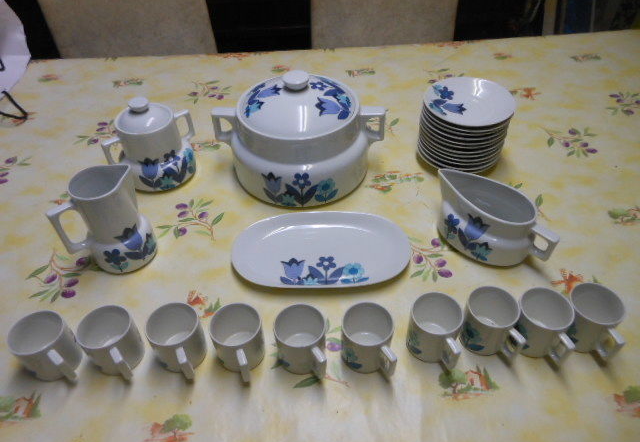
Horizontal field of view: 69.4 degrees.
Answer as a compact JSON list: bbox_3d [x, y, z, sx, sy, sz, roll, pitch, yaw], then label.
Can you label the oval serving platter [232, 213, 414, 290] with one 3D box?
[{"bbox_3d":[0.002,0.044,0.641,0.243,0.024,0.142,-1,45,1],"label":"oval serving platter"}]

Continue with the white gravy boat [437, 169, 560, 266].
[{"bbox_3d":[0.236,-0.005,0.643,0.180,0.080,0.095,32,54,29],"label":"white gravy boat"}]

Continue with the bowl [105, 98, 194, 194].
[{"bbox_3d":[-0.275,-0.134,0.754,0.147,0.131,0.120,-30,51,-25],"label":"bowl"}]

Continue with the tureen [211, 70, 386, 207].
[{"bbox_3d":[-0.034,-0.160,0.749,0.280,0.162,0.235,0,45,2],"label":"tureen"}]

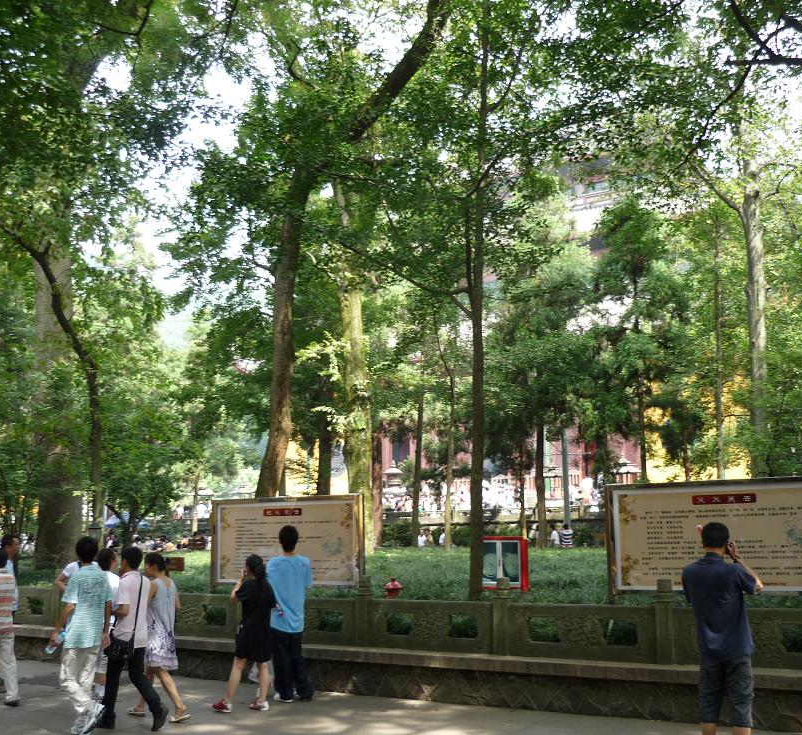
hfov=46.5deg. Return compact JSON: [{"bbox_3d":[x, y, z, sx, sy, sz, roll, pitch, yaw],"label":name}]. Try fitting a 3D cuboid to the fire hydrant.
[{"bbox_3d":[-0.100,3.142,12.330,0.270,0.750,0.270,-6,-12,27],"label":"fire hydrant"}]

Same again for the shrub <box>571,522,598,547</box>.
[{"bbox_3d":[6.481,5.969,33.000,0.950,0.950,0.900,0,-11,0],"label":"shrub"}]

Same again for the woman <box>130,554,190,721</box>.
[{"bbox_3d":[-2.277,2.539,8.935,0.520,1.519,0.420,-10,-14,42],"label":"woman"}]

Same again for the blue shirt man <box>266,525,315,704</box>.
[{"bbox_3d":[-1.161,2.583,9.940,0.500,1.790,0.360,0,-11,0],"label":"blue shirt man"}]

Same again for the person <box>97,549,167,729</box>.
[{"bbox_3d":[-2.521,2.559,8.862,0.620,1.650,0.460,-8,-13,36],"label":"person"}]

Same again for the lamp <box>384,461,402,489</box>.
[{"bbox_3d":[-0.385,6.150,47.692,1.050,2.700,1.050,0,-11,0],"label":"lamp"}]

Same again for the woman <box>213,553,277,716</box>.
[{"bbox_3d":[-1.554,2.640,9.390,0.450,1.481,0.480,9,-14,-40],"label":"woman"}]

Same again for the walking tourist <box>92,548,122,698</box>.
[{"bbox_3d":[-3.238,2.888,10.458,0.460,1.620,0.480,7,-13,-34],"label":"walking tourist"}]

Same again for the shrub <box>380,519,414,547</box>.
[{"bbox_3d":[-0.140,6.687,37.410,1.600,1.250,1.400,0,-11,0],"label":"shrub"}]

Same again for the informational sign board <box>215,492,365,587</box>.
[{"bbox_3d":[-1.462,2.178,11.676,2.350,1.087,0.120,-7,-12,31],"label":"informational sign board"}]

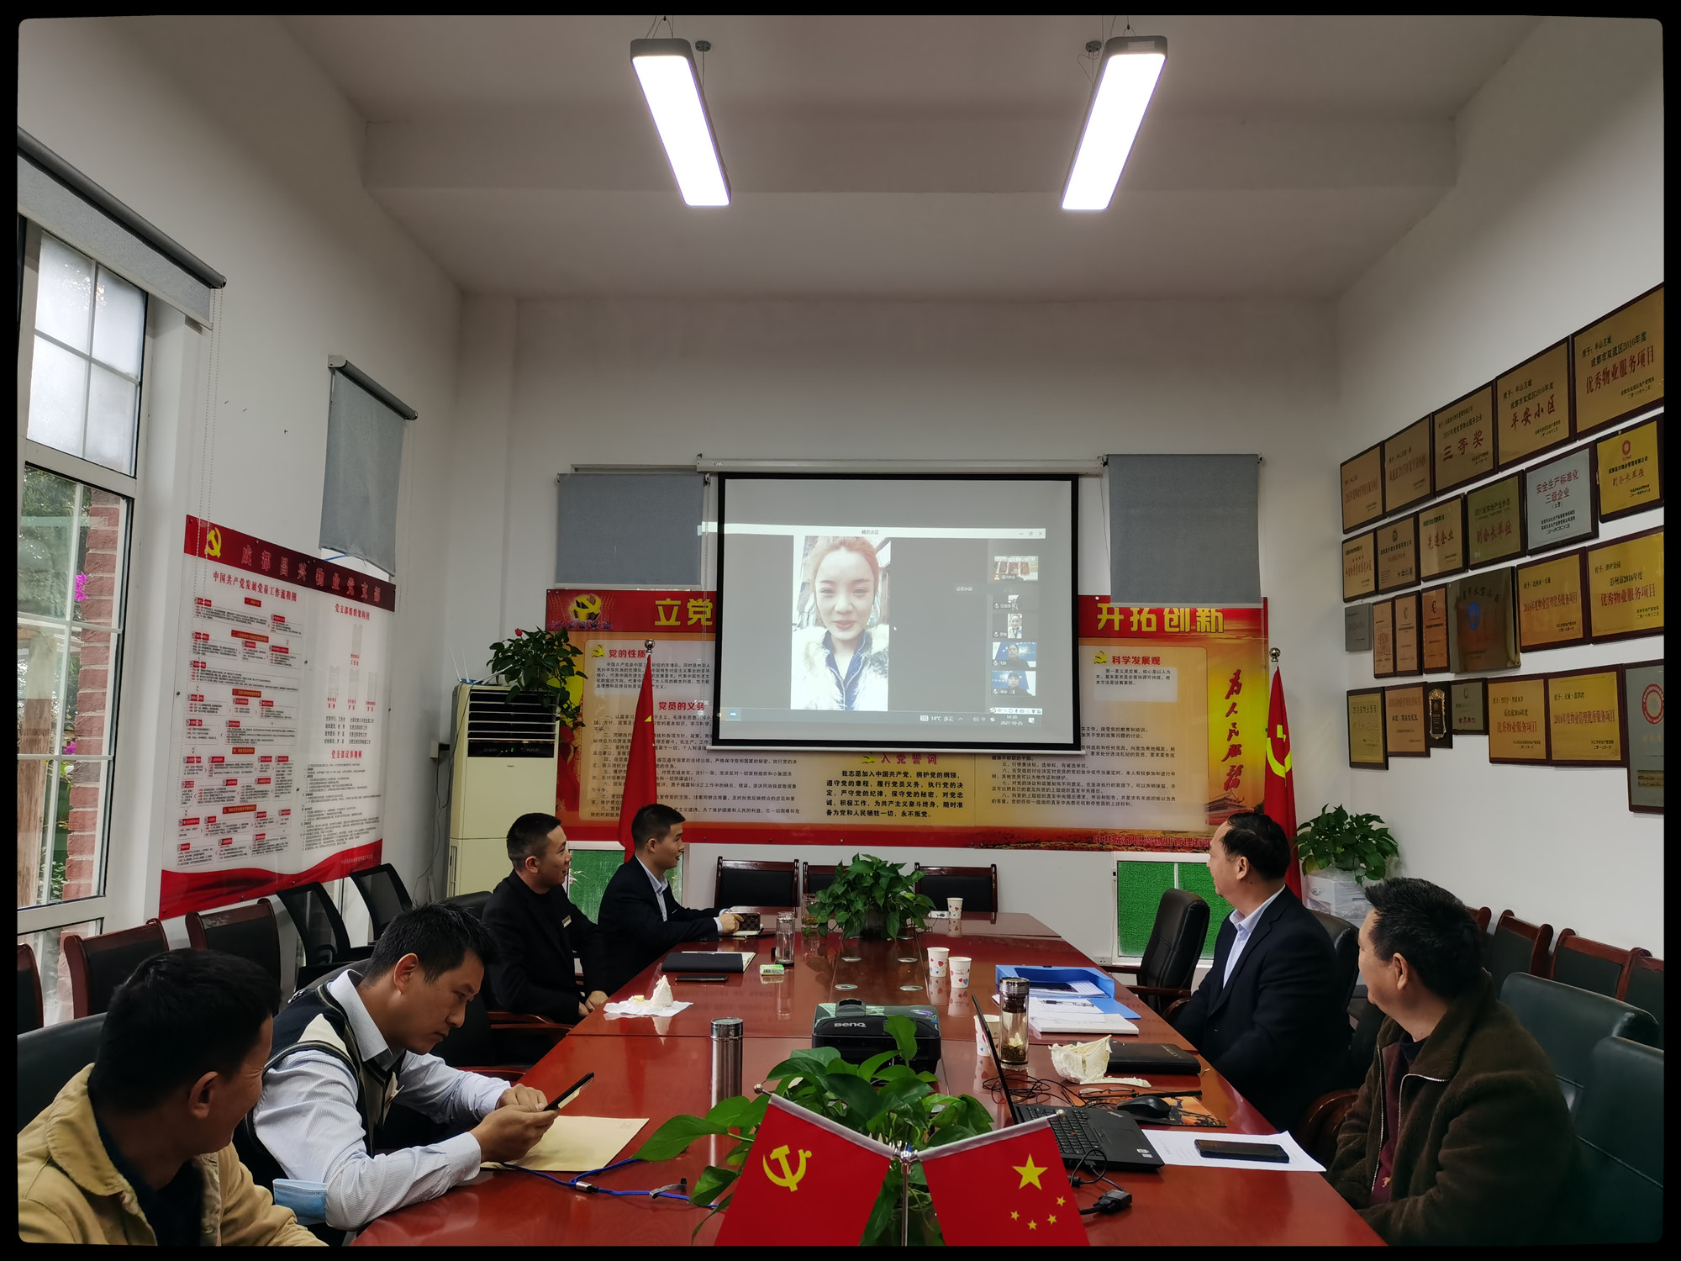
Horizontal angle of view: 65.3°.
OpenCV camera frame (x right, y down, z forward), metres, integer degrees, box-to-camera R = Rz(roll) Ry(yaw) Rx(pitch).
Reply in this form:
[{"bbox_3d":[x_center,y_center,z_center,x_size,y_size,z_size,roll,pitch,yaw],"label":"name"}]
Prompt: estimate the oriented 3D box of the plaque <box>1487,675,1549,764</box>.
[{"bbox_3d":[2.669,0.354,5.149,0.020,0.344,0.463,1,-5,1],"label":"plaque"}]

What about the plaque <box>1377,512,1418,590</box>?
[{"bbox_3d":[2.883,-0.387,6.775,0.022,0.353,0.485,1,-6,2],"label":"plaque"}]

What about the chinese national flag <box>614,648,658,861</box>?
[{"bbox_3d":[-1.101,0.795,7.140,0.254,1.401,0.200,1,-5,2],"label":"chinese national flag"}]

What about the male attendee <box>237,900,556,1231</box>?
[{"bbox_3d":[-0.746,1.132,2.401,0.740,1.250,0.600,0,-5,9],"label":"male attendee"}]

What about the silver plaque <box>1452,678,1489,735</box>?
[{"bbox_3d":[2.852,0.349,5.939,0.022,0.245,0.310,1,-6,2],"label":"silver plaque"}]

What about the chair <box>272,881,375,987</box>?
[{"bbox_3d":[-1.792,1.474,4.993,0.600,0.960,0.550,1,-5,2],"label":"chair"}]

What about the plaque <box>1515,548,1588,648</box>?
[{"bbox_3d":[2.836,-0.107,5.226,0.022,0.362,0.490,1,-6,2],"label":"plaque"}]

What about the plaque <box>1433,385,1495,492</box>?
[{"bbox_3d":[2.696,-0.814,5.652,0.020,0.398,0.560,1,-5,1],"label":"plaque"}]

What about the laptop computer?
[{"bbox_3d":[0.420,0.857,2.487,0.310,0.225,0.340,0,-6,7],"label":"laptop computer"}]

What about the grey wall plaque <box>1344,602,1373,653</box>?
[{"bbox_3d":[2.807,-0.012,7.071,0.020,0.248,0.394,1,-5,2],"label":"grey wall plaque"}]

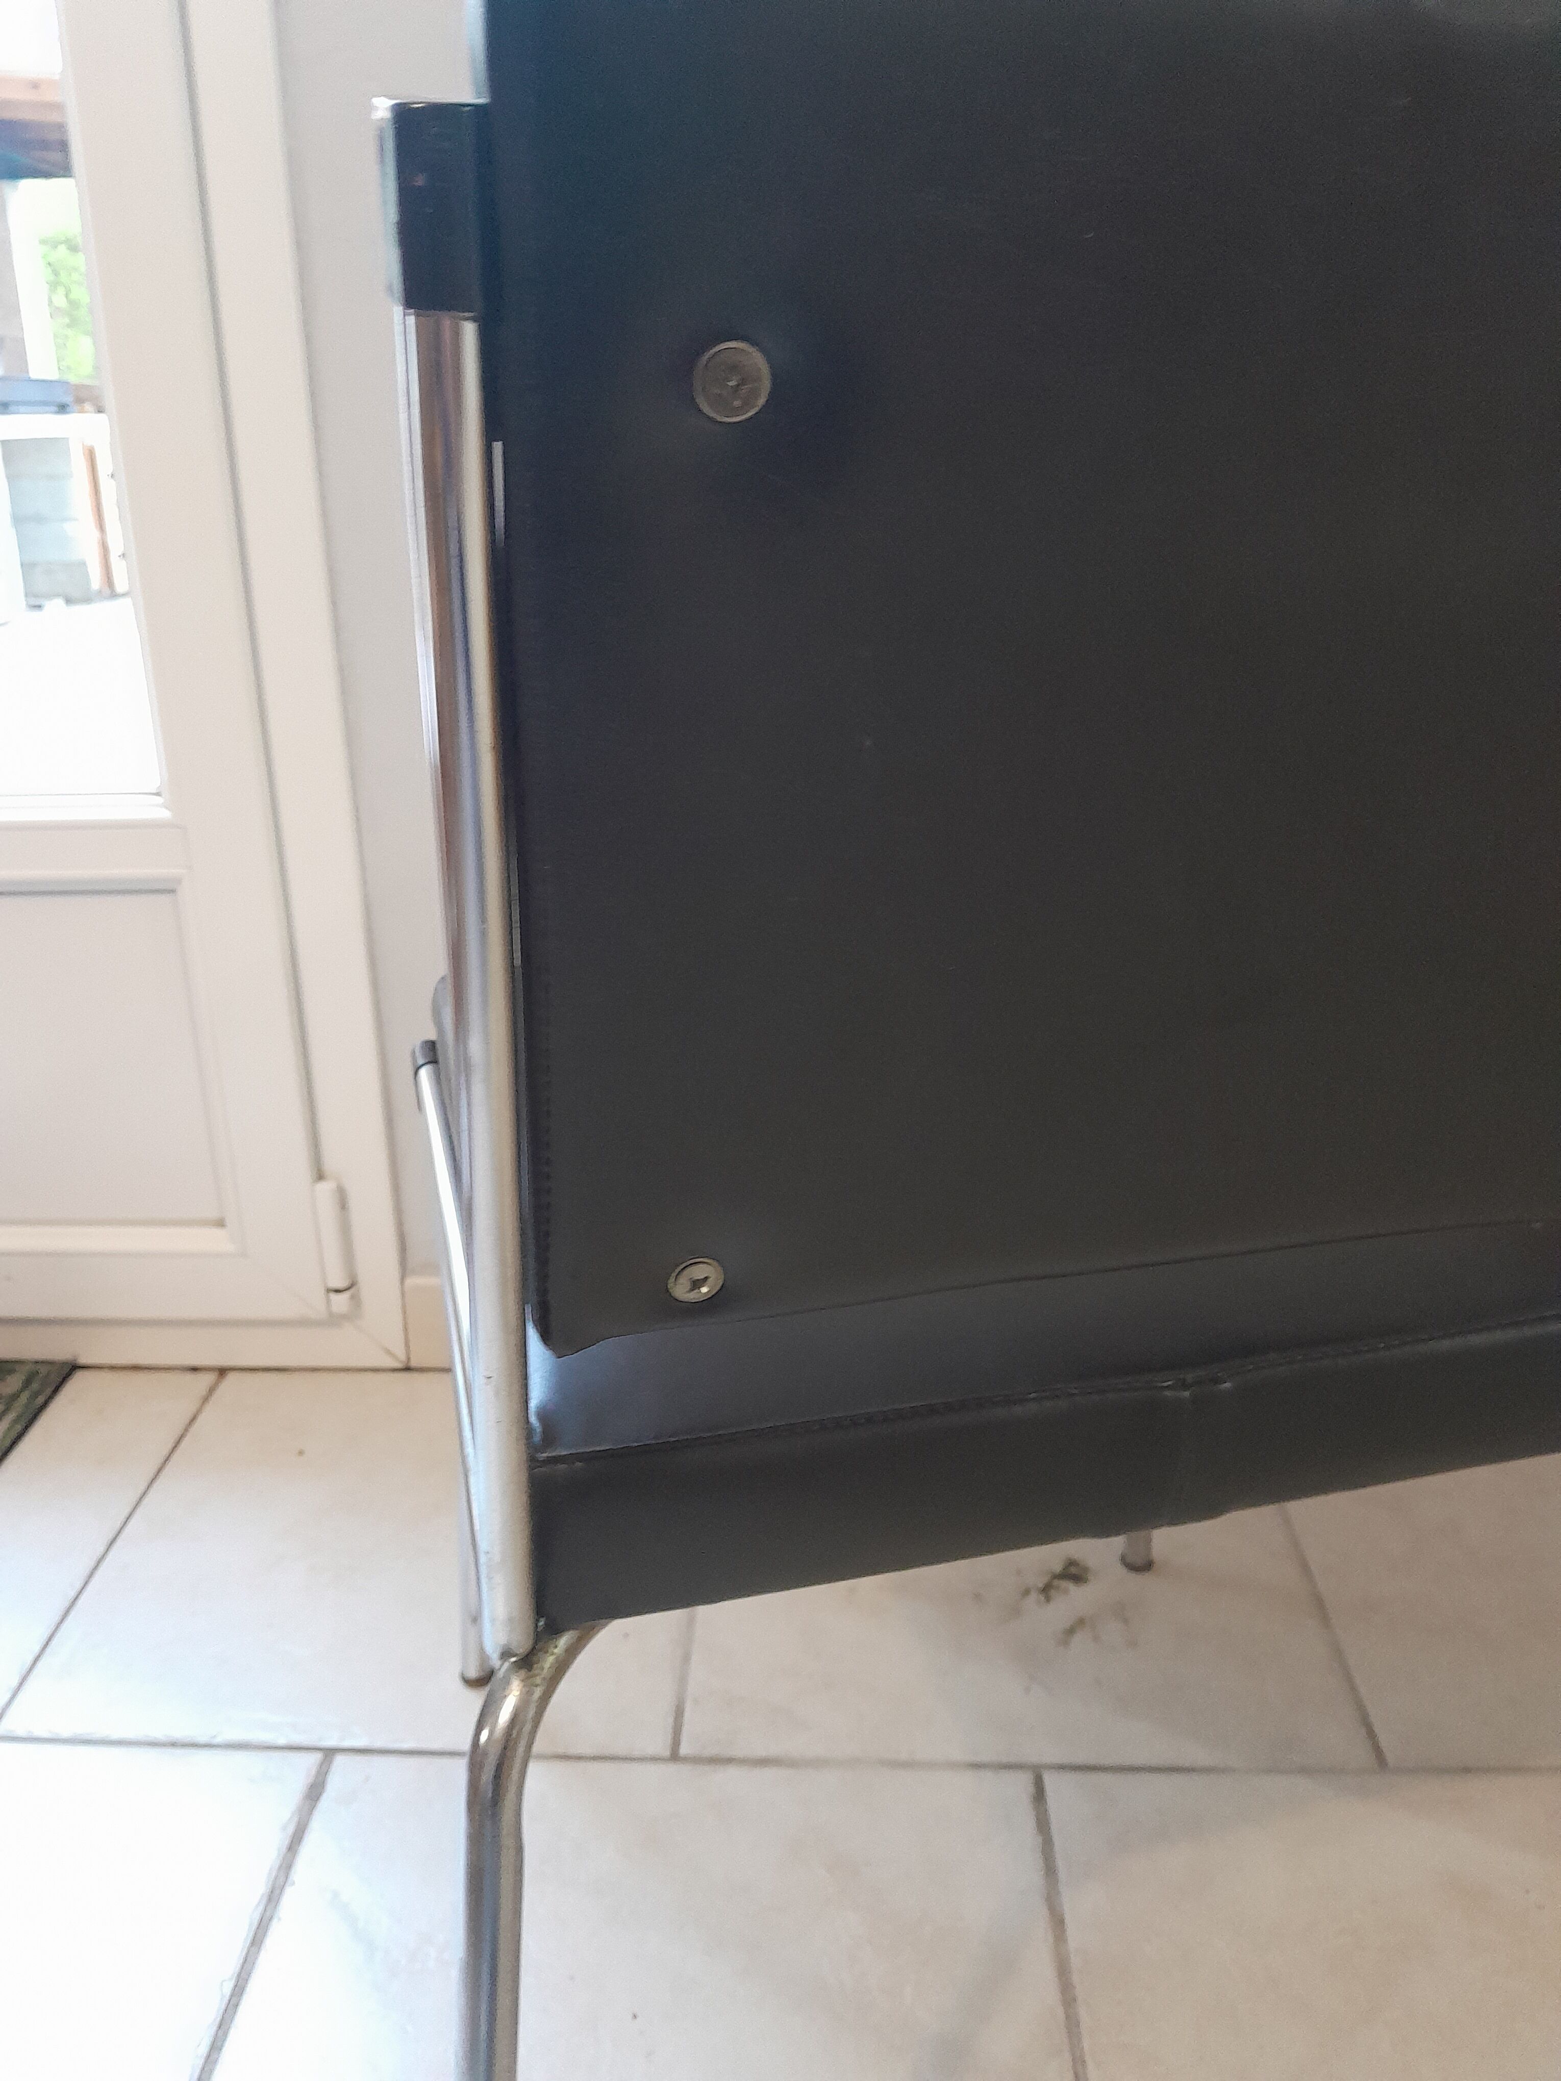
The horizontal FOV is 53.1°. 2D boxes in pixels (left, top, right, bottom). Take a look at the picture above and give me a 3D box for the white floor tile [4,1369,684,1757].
[{"bbox_3d":[-0.285,0.386,1.214,0.447,0.012,0.429,1,21,2],"label":"white floor tile"}]

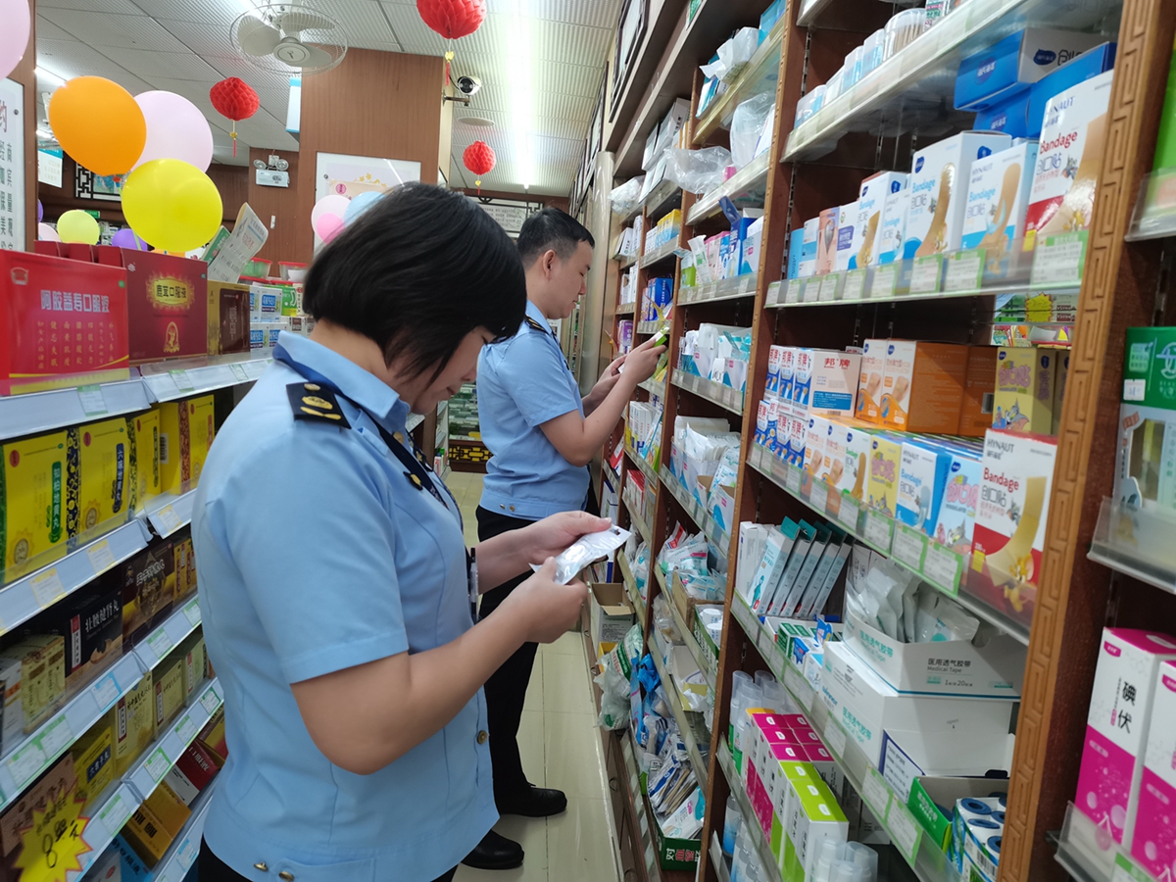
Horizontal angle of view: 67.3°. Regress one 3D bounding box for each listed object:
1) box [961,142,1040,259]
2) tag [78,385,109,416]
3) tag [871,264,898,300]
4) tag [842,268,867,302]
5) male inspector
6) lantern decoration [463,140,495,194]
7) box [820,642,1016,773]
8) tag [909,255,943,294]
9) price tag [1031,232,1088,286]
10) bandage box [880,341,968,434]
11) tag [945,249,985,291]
[{"bbox_3d":[0.414,-0.213,0.850,0.056,0.119,0.100,4,7,-4],"label":"box"},{"bbox_3d":[-0.752,-0.062,1.343,0.003,0.046,0.069,-12,8,-2],"label":"tag"},{"bbox_3d":[0.357,-0.192,1.066,0.003,0.038,0.070,4,7,-4],"label":"tag"},{"bbox_3d":[0.351,-0.205,1.166,0.003,0.038,0.070,4,7,-4],"label":"tag"},{"bbox_3d":[-0.083,0.266,2.385,0.480,1.730,0.500,4,7,-4],"label":"male inspector"},{"bbox_3d":[-0.702,-1.764,5.699,0.215,0.354,0.215,4,7,-4],"label":"lantern decoration"},{"bbox_3d":[0.407,0.343,1.116,0.156,0.113,0.174,4,7,-4],"label":"box"},{"bbox_3d":[0.364,-0.179,0.952,0.003,0.038,0.070,4,7,-4],"label":"tag"},{"bbox_3d":[0.380,-0.147,0.714,0.003,0.038,0.070,4,7,-4],"label":"price tag"},{"bbox_3d":[0.437,-0.071,1.156,0.068,0.111,0.087,4,7,-4],"label":"bandage box"},{"bbox_3d":[0.370,-0.167,0.868,0.003,0.038,0.070,4,7,-4],"label":"tag"}]

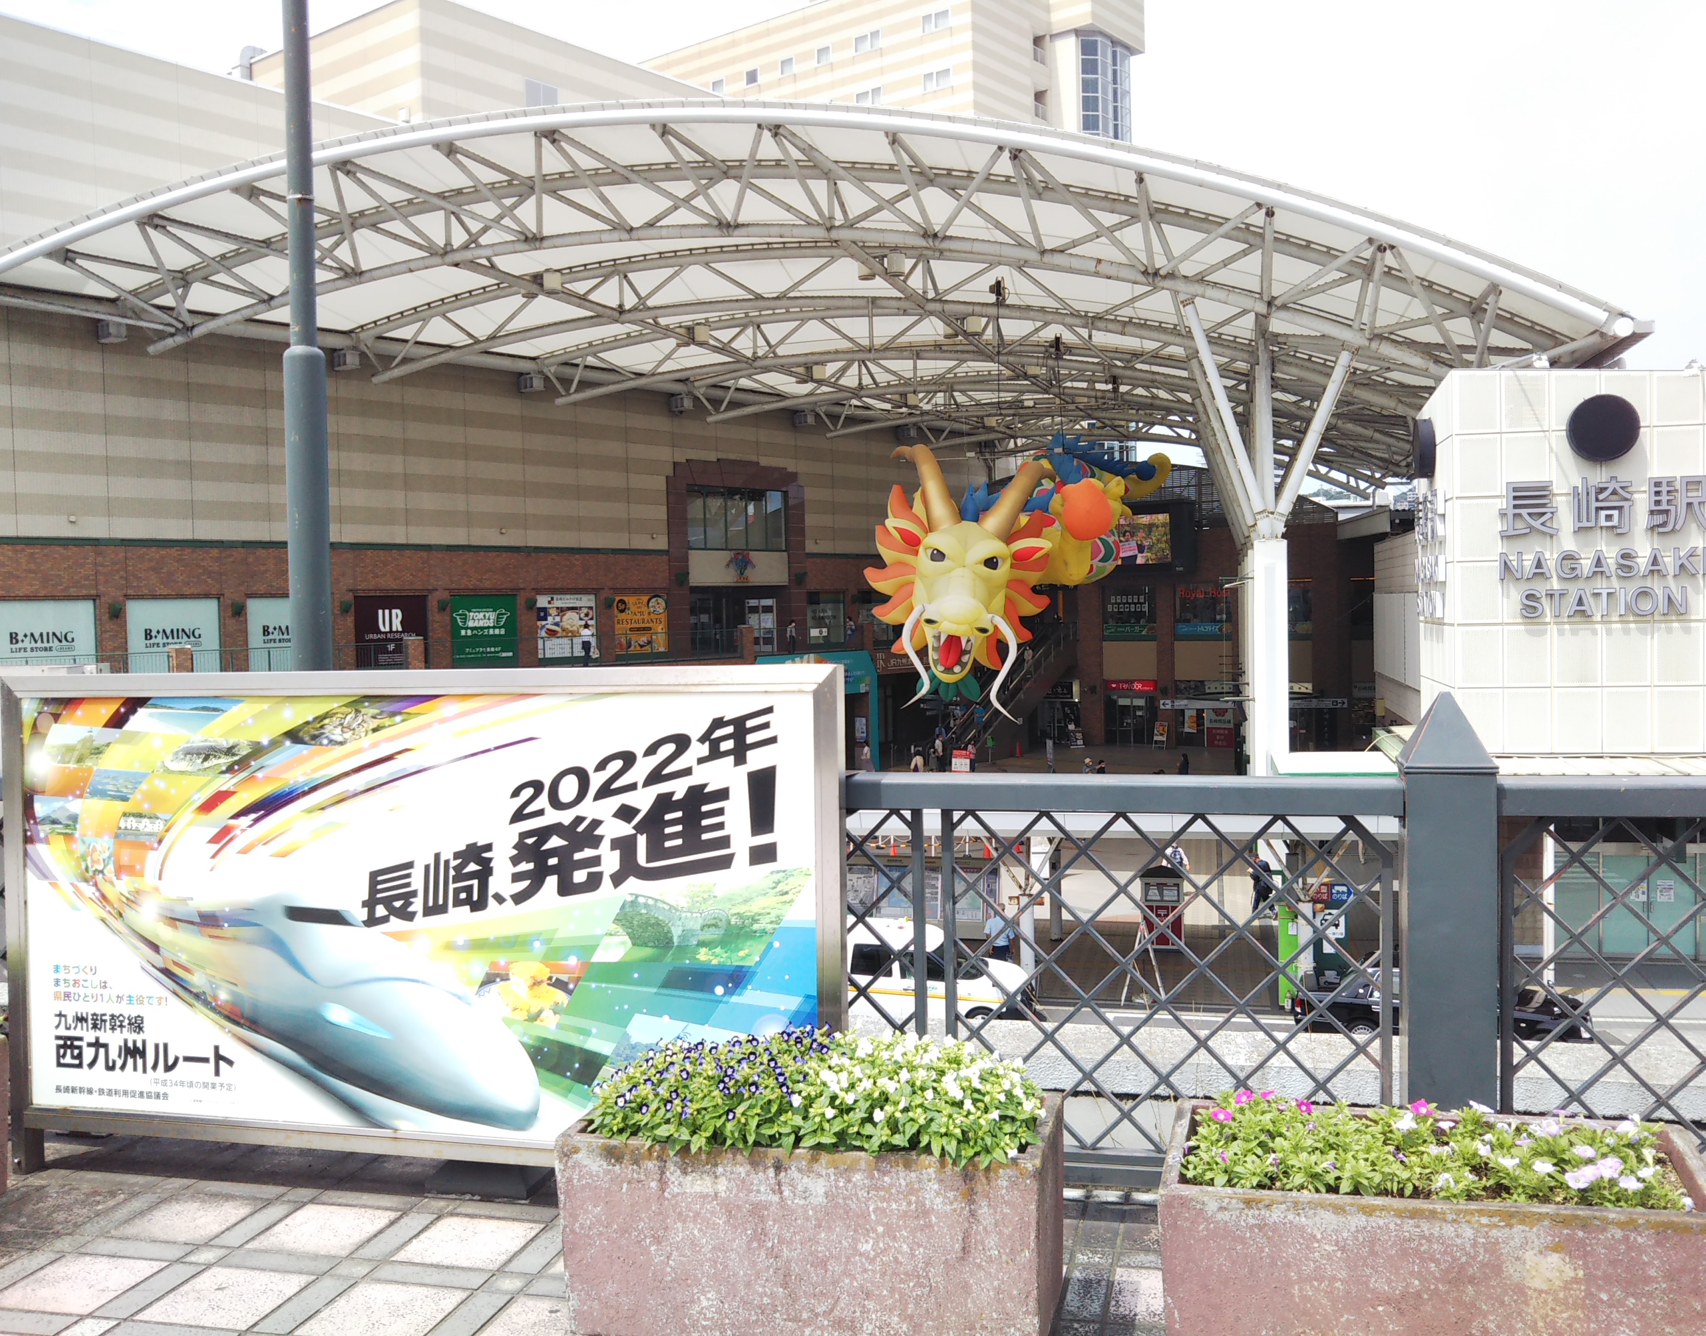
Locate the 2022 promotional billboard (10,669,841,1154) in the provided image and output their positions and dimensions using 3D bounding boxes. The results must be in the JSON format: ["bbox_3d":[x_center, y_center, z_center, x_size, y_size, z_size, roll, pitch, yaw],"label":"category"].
[{"bbox_3d":[-1.234,0.682,4.233,2.525,1.348,0.090,-1,1,14],"label":"2022 promotional billboard"}]

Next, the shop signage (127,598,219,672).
[{"bbox_3d":[-22.781,-1.043,52.019,0.100,2.576,3.203,0,3,39],"label":"shop signage"}]

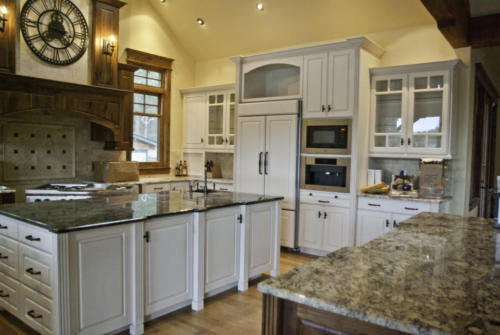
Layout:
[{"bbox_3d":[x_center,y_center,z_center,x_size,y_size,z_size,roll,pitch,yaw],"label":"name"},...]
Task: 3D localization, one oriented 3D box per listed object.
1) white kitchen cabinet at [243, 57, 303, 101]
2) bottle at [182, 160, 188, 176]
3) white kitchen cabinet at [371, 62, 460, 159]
[{"bbox_3d":[0.526,-1.348,6.043,1.129,0.631,0.654,3,3,37],"label":"white kitchen cabinet"},{"bbox_3d":[-1.259,0.016,7.340,0.085,0.308,0.085,3,3,37],"label":"bottle"},{"bbox_3d":[2.169,-0.735,5.009,1.072,1.200,0.345,3,3,37],"label":"white kitchen cabinet"}]

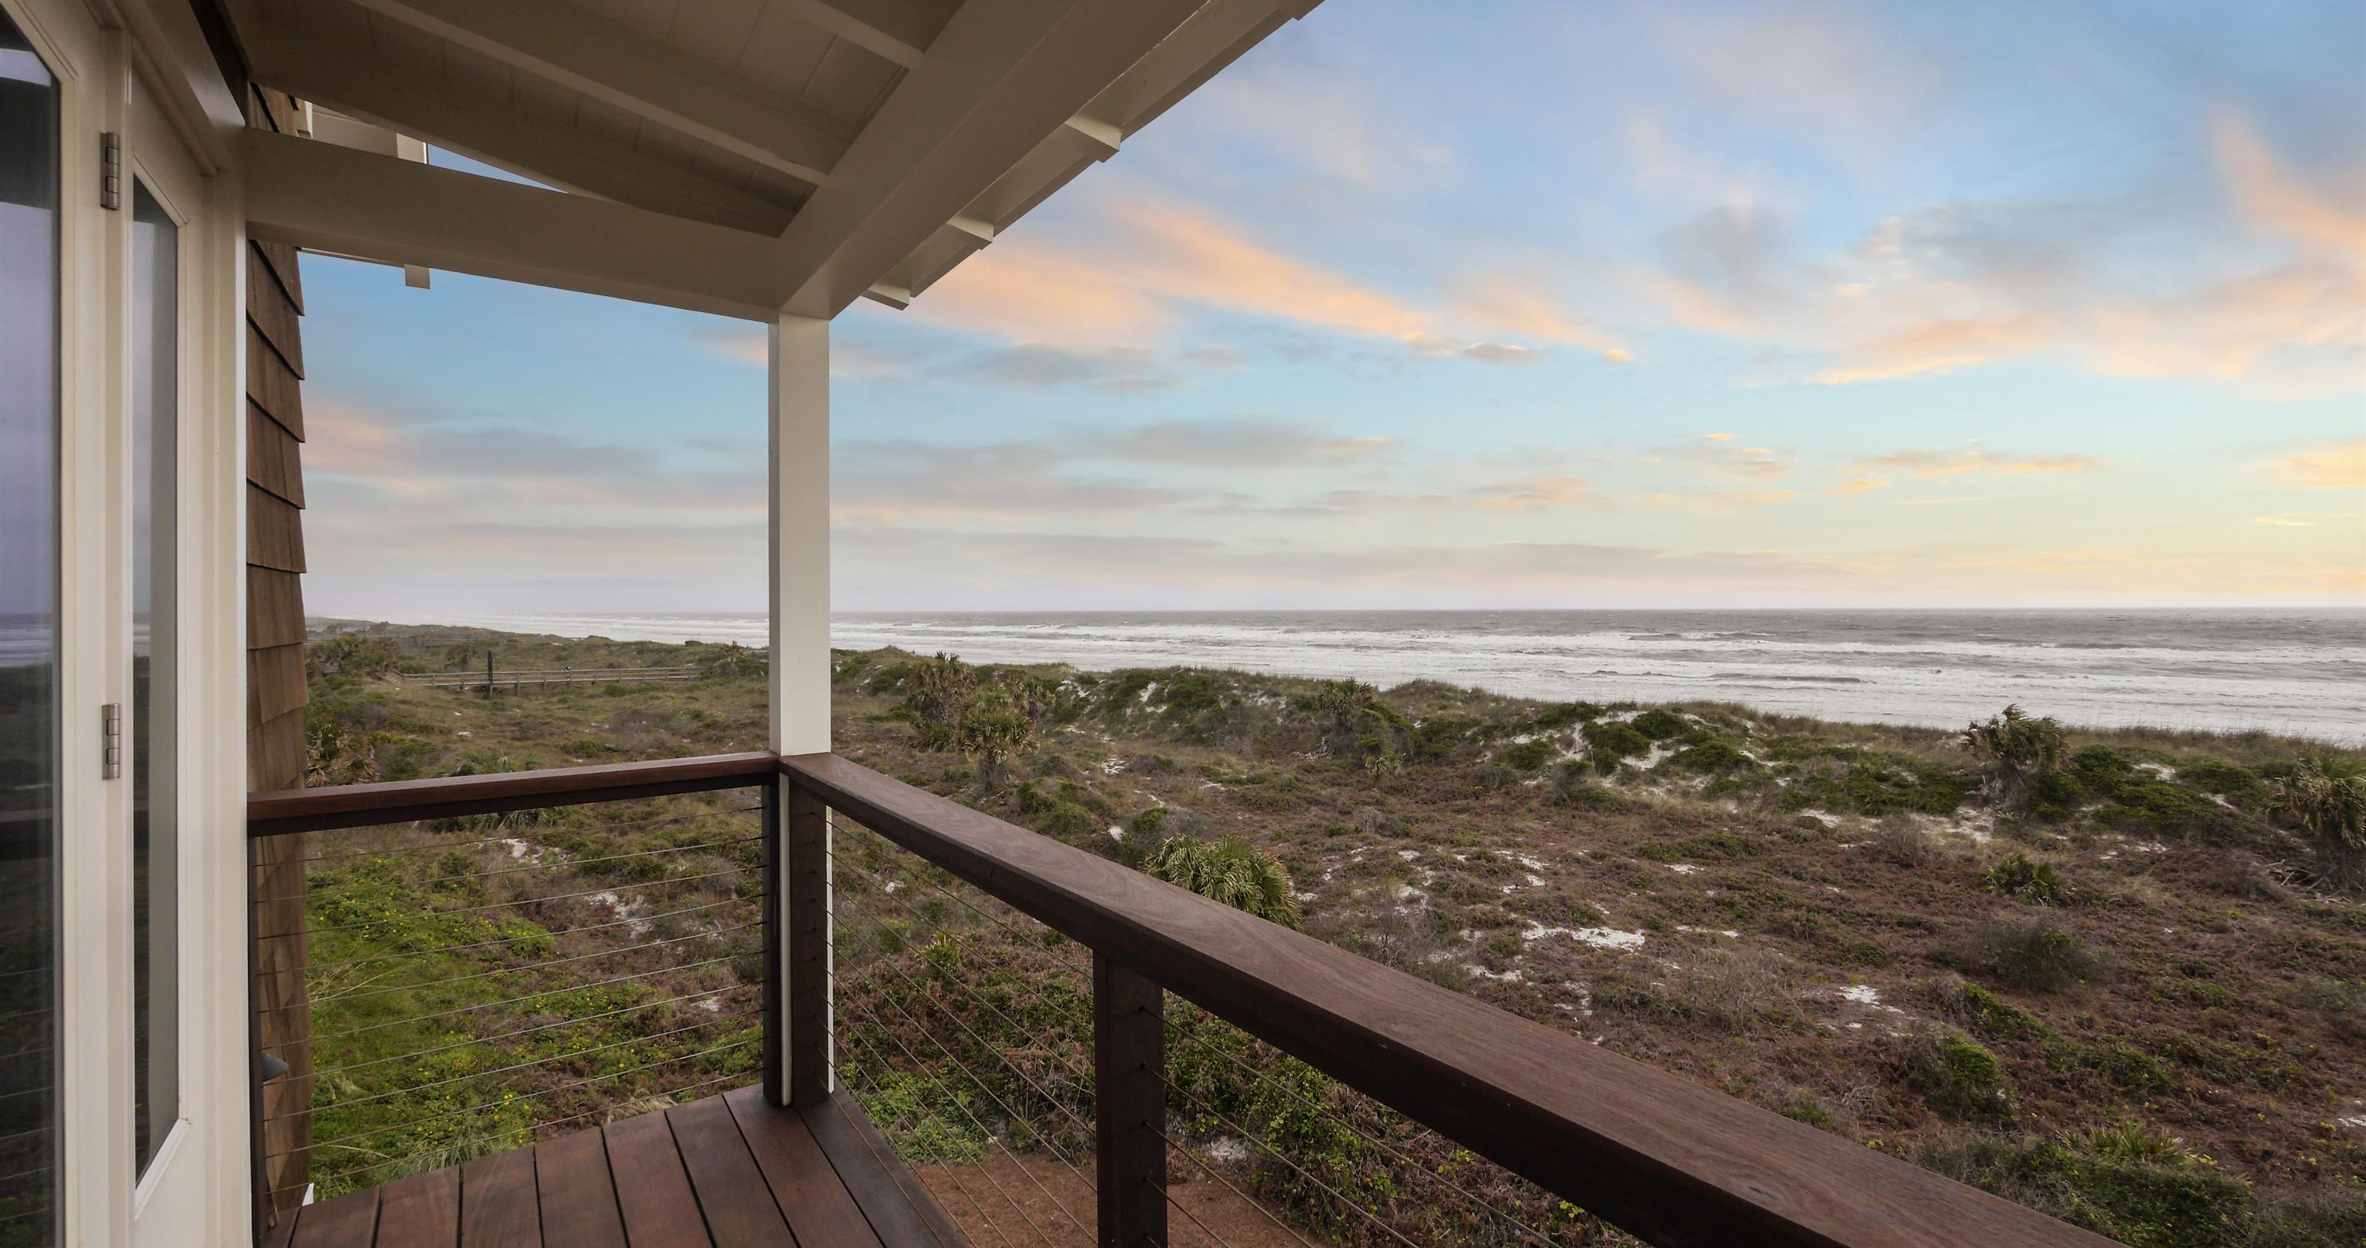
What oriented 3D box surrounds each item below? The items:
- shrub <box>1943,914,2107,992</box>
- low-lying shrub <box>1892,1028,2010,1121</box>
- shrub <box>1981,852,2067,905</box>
[{"bbox_3d":[13.100,5.070,14.950,1.940,0.900,1.600,1,1,42],"label":"shrub"},{"bbox_3d":[8.950,5.170,11.150,1.080,0.820,1.000,0,1,39],"label":"low-lying shrub"},{"bbox_3d":[16.500,4.970,18.850,1.250,0.950,1.150,1,1,41],"label":"shrub"}]

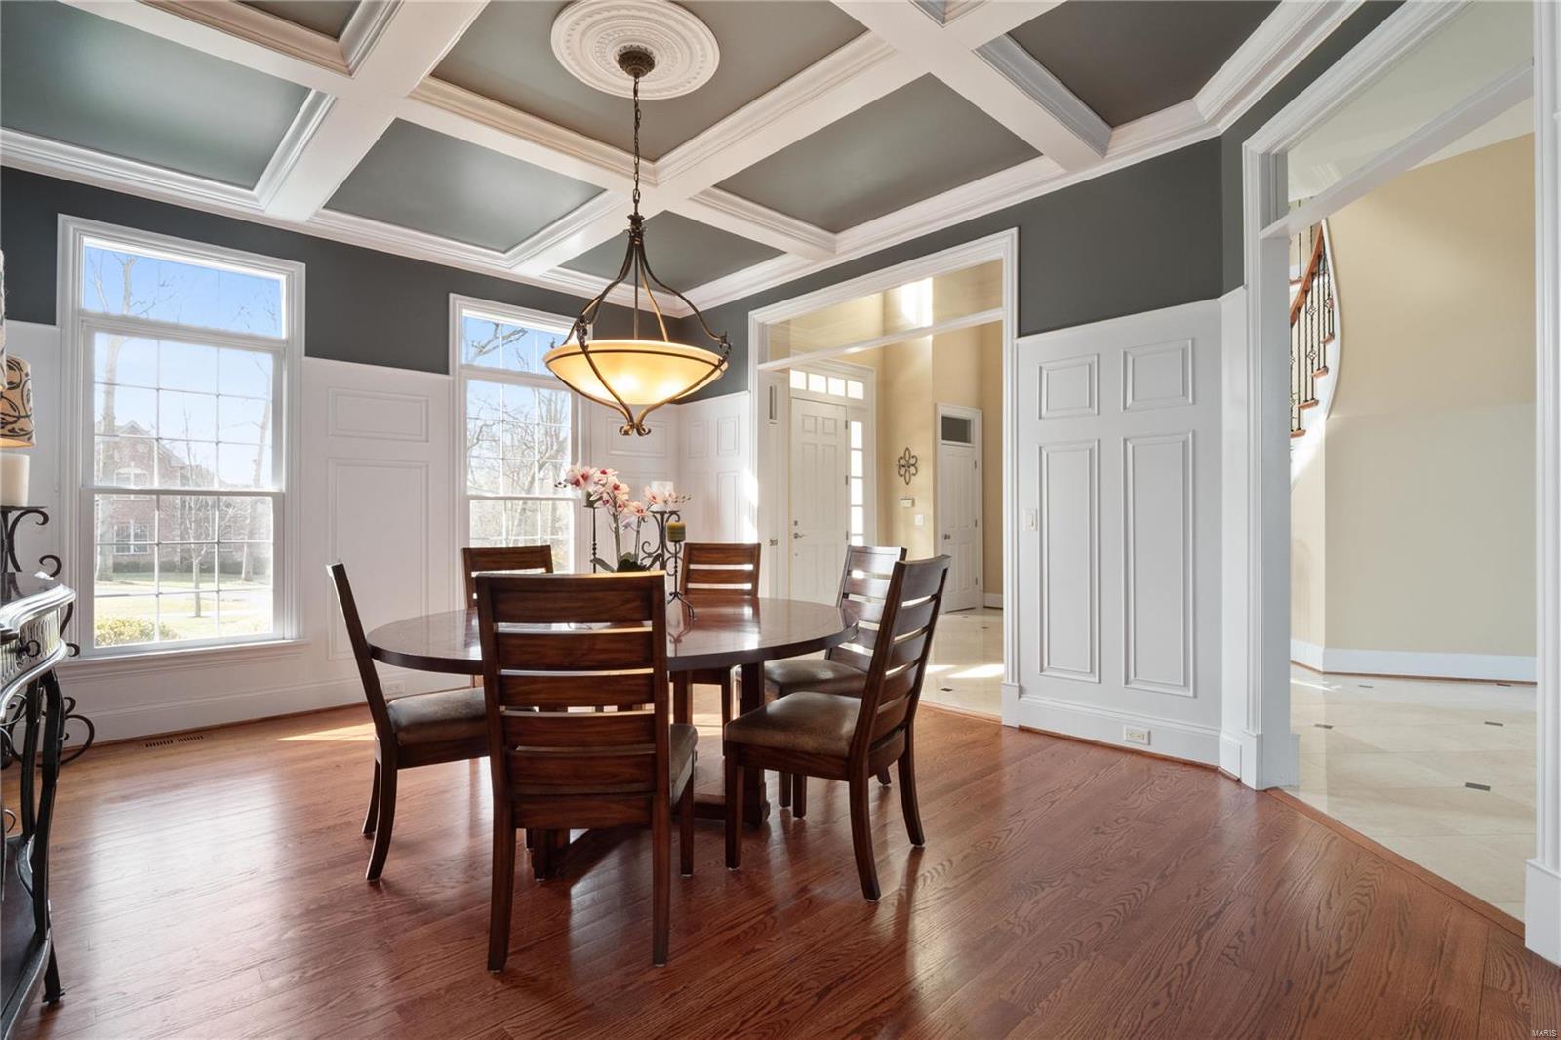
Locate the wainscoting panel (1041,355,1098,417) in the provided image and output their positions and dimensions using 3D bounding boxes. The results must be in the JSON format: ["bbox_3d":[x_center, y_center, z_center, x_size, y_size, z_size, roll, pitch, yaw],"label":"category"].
[{"bbox_3d":[1.500,-0.684,3.606,0.309,0.301,0.030,-1,-1,44],"label":"wainscoting panel"}]

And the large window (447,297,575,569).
[{"bbox_3d":[-1.881,-0.423,5.138,1.059,2.305,0.120,0,-1,-41],"label":"large window"}]

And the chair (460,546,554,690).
[{"bbox_3d":[-1.266,0.656,3.497,0.505,1.010,0.630,0,-1,-39],"label":"chair"}]

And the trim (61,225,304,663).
[{"bbox_3d":[-3.311,-0.421,3.905,1.075,2.305,0.110,0,-1,-41],"label":"trim"}]

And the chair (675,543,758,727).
[{"bbox_3d":[-0.412,0.651,3.731,0.505,1.010,0.630,0,0,15],"label":"chair"}]

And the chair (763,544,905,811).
[{"bbox_3d":[0.185,0.642,3.117,0.630,1.010,0.505,0,0,-24],"label":"chair"}]

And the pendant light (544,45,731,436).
[{"bbox_3d":[-0.590,-1.128,2.820,0.745,1.570,0.745,0,0,0],"label":"pendant light"}]

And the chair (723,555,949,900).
[{"bbox_3d":[0.209,0.636,2.355,0.630,1.010,0.505,-1,0,30],"label":"chair"}]

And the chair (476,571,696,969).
[{"bbox_3d":[-0.524,0.639,1.967,0.505,1.010,0.630,0,0,-4],"label":"chair"}]

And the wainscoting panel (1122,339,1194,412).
[{"bbox_3d":[1.806,-0.691,3.316,0.310,0.313,0.030,-1,-1,44],"label":"wainscoting panel"}]

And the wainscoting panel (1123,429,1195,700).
[{"bbox_3d":[1.809,0.204,3.313,0.318,1.224,0.030,-1,-1,44],"label":"wainscoting panel"}]

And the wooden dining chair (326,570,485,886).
[{"bbox_3d":[-1.250,0.648,2.487,0.630,1.010,0.505,0,-1,-34],"label":"wooden dining chair"}]

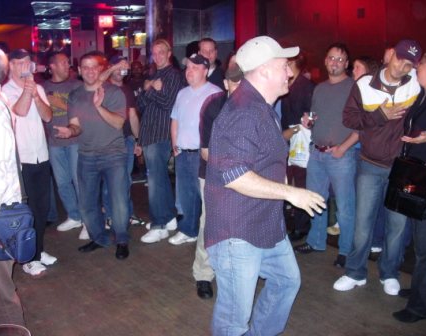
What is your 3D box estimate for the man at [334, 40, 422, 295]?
[{"bbox_3d":[1.175,0.010,3.514,0.620,1.780,0.420,2,12,11],"label":"man"}]

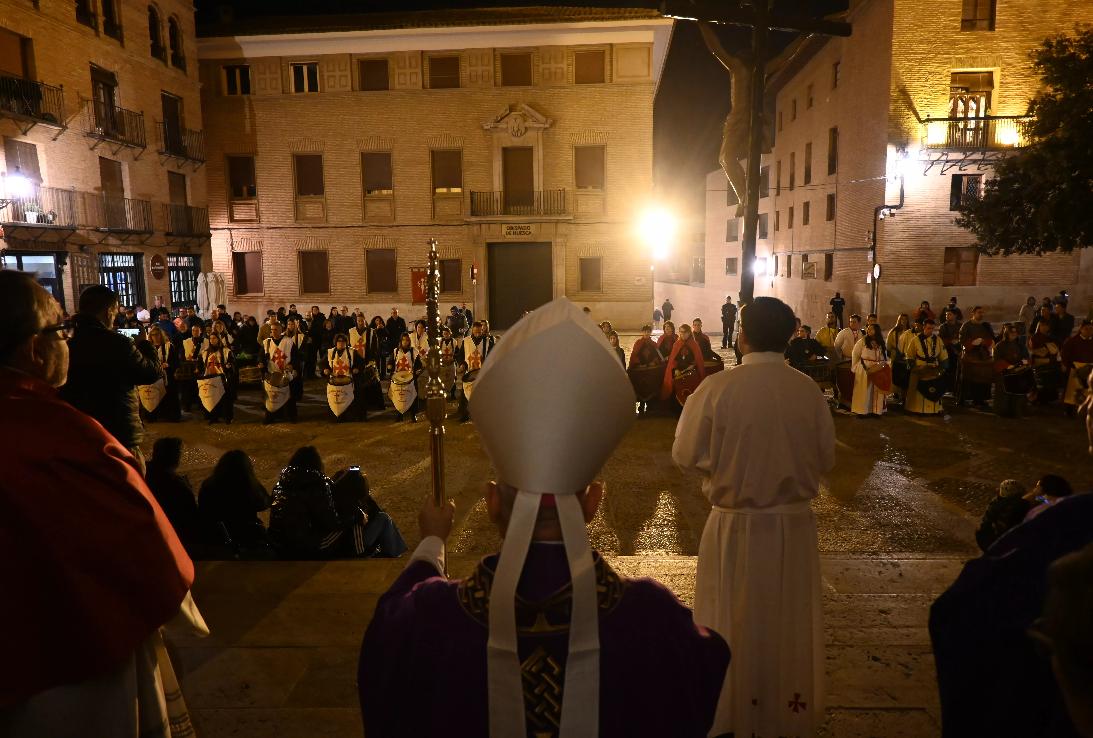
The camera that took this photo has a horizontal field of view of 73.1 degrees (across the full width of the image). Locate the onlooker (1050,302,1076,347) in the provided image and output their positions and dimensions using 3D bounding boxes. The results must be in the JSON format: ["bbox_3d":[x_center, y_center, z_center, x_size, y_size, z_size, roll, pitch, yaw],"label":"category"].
[{"bbox_3d":[11.924,-0.625,17.000,0.380,1.770,0.500,-6,10,-35],"label":"onlooker"}]

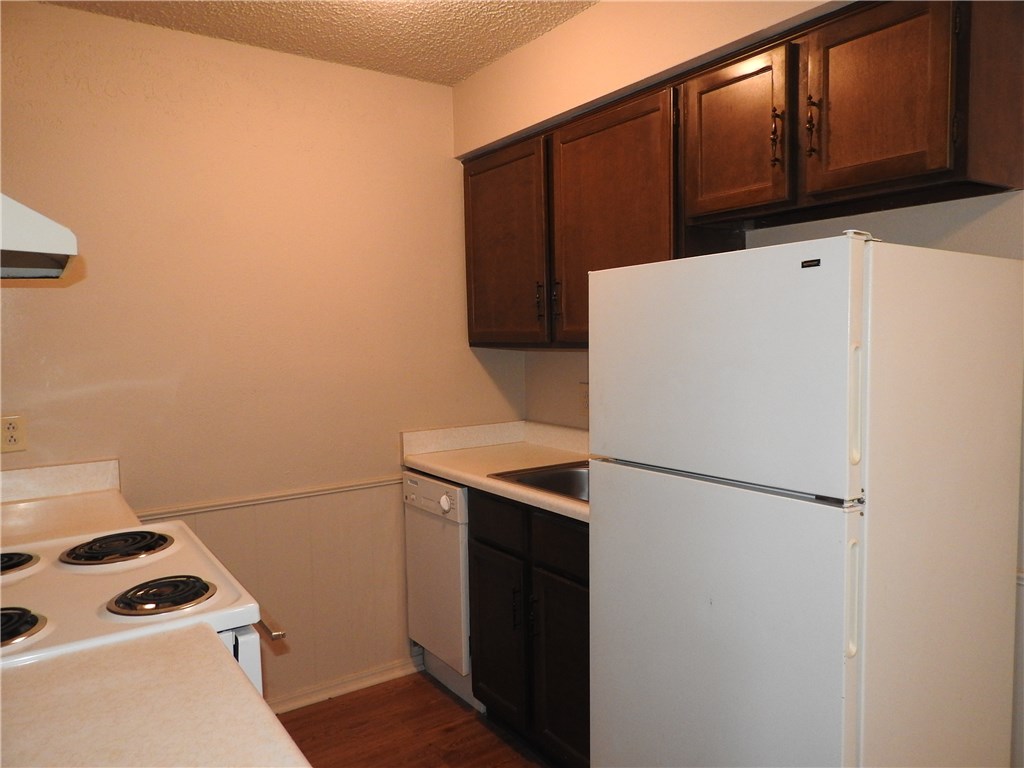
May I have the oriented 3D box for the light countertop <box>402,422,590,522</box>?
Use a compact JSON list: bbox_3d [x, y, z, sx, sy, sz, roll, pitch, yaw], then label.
[{"bbox_3d":[0.161,0.281,2.570,0.613,0.137,1.231,-3,5,-35],"label":"light countertop"}]

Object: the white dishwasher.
[{"bbox_3d":[-0.069,0.775,2.915,0.582,0.855,0.447,-3,5,-35],"label":"white dishwasher"}]

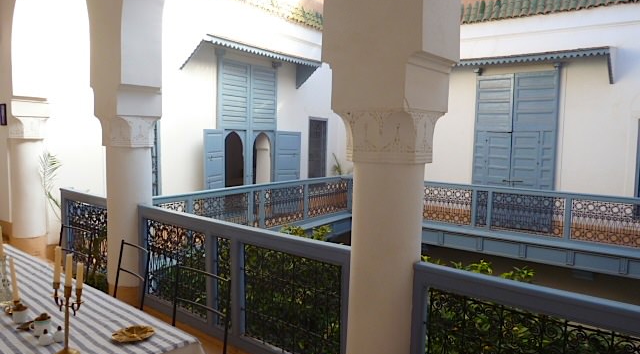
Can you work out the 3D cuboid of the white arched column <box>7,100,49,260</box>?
[{"bbox_3d":[-3.908,-0.013,6.189,0.435,2.020,0.435,5,6,39],"label":"white arched column"}]

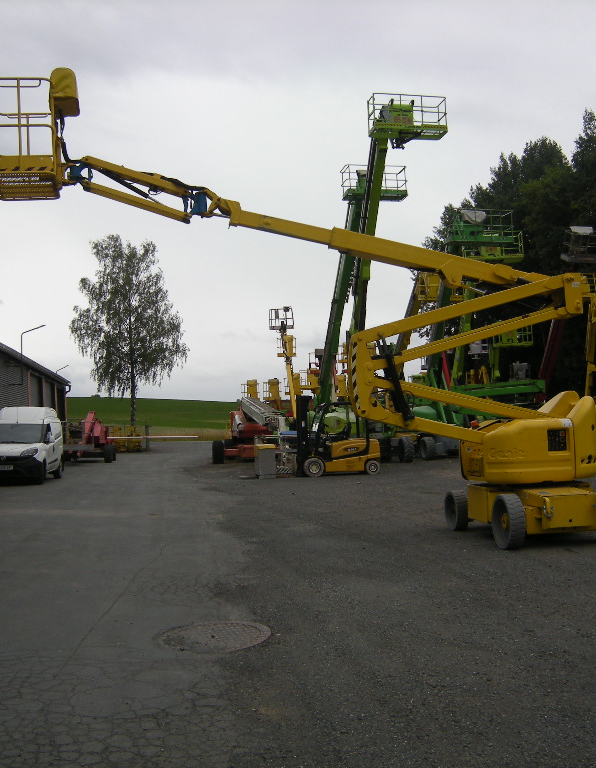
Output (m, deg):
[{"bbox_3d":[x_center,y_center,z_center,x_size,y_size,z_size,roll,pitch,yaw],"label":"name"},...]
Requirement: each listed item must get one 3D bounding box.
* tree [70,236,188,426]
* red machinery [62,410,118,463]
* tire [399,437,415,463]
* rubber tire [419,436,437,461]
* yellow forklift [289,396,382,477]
[{"bbox_3d":[-13.200,-3.300,65.000,8.800,16.000,8.800,-1,-3,-9],"label":"tree"},{"bbox_3d":[-9.900,2.490,39.400,2.350,2.350,5.000,-2,-3,-6],"label":"red machinery"},{"bbox_3d":[4.190,2.530,31.800,0.400,0.940,0.940,-2,-3,-6],"label":"tire"},{"bbox_3d":[5.220,2.600,33.300,0.360,0.920,0.920,-1,-3,-9],"label":"rubber tire"},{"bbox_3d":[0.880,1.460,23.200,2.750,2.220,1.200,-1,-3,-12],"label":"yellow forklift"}]

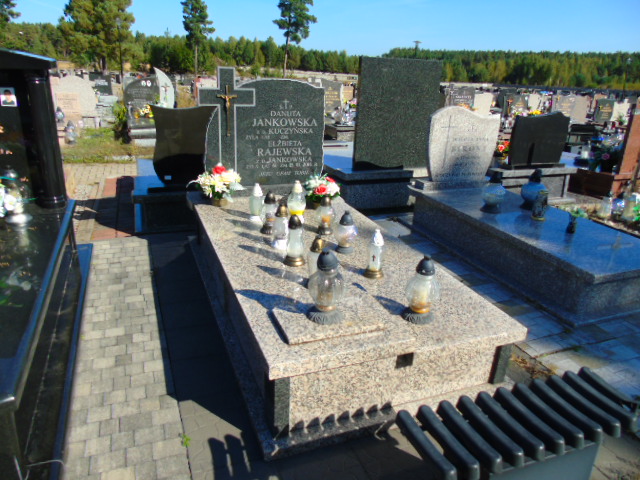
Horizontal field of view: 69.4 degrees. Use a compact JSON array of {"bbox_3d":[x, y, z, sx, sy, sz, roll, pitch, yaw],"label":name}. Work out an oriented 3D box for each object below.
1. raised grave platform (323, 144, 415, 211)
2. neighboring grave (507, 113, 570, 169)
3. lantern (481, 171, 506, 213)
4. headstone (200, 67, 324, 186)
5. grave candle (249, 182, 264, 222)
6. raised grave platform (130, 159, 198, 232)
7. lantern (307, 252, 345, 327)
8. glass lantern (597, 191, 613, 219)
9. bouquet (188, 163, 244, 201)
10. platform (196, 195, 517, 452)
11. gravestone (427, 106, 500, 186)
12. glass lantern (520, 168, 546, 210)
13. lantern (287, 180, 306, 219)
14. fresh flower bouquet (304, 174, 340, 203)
[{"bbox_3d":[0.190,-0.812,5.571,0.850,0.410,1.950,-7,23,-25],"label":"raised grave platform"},{"bbox_3d":[2.675,-1.239,5.636,0.800,0.630,0.090,-4,20,-20],"label":"neighboring grave"},{"bbox_3d":[1.442,-0.408,3.821,0.205,0.335,0.205,-5,22,-20],"label":"lantern"},{"bbox_3d":[-0.442,-0.871,3.638,0.980,0.900,0.095,-5,22,-20],"label":"headstone"},{"bbox_3d":[-0.439,-0.268,3.255,0.105,0.272,0.105,-4,20,-20],"label":"grave candle"},{"bbox_3d":[-1.493,-0.541,4.903,0.895,0.353,1.800,-4,20,-20],"label":"raised grave platform"},{"bbox_3d":[0.027,0.186,1.926,0.155,0.304,0.155,3,19,-1],"label":"lantern"},{"bbox_3d":[2.986,-0.378,4.826,0.155,0.275,0.155,-5,22,-20],"label":"glass lantern"},{"bbox_3d":[-0.805,-0.426,3.599,0.420,0.310,0.320,-4,20,-20],"label":"bouquet"},{"bbox_3d":[-0.086,0.177,2.995,1.234,0.363,2.586,-4,20,-20],"label":"platform"},{"bbox_3d":[1.344,-0.918,4.446,0.770,0.710,0.090,-5,22,-20],"label":"gravestone"},{"bbox_3d":[1.826,-0.441,3.961,0.225,0.335,0.225,-5,22,-20],"label":"glass lantern"},{"bbox_3d":[-0.162,-0.290,3.350,0.135,0.280,0.135,3,19,-1],"label":"lantern"},{"bbox_3d":[0.018,-0.405,3.519,0.270,0.230,0.250,3,21,-1],"label":"fresh flower bouquet"}]

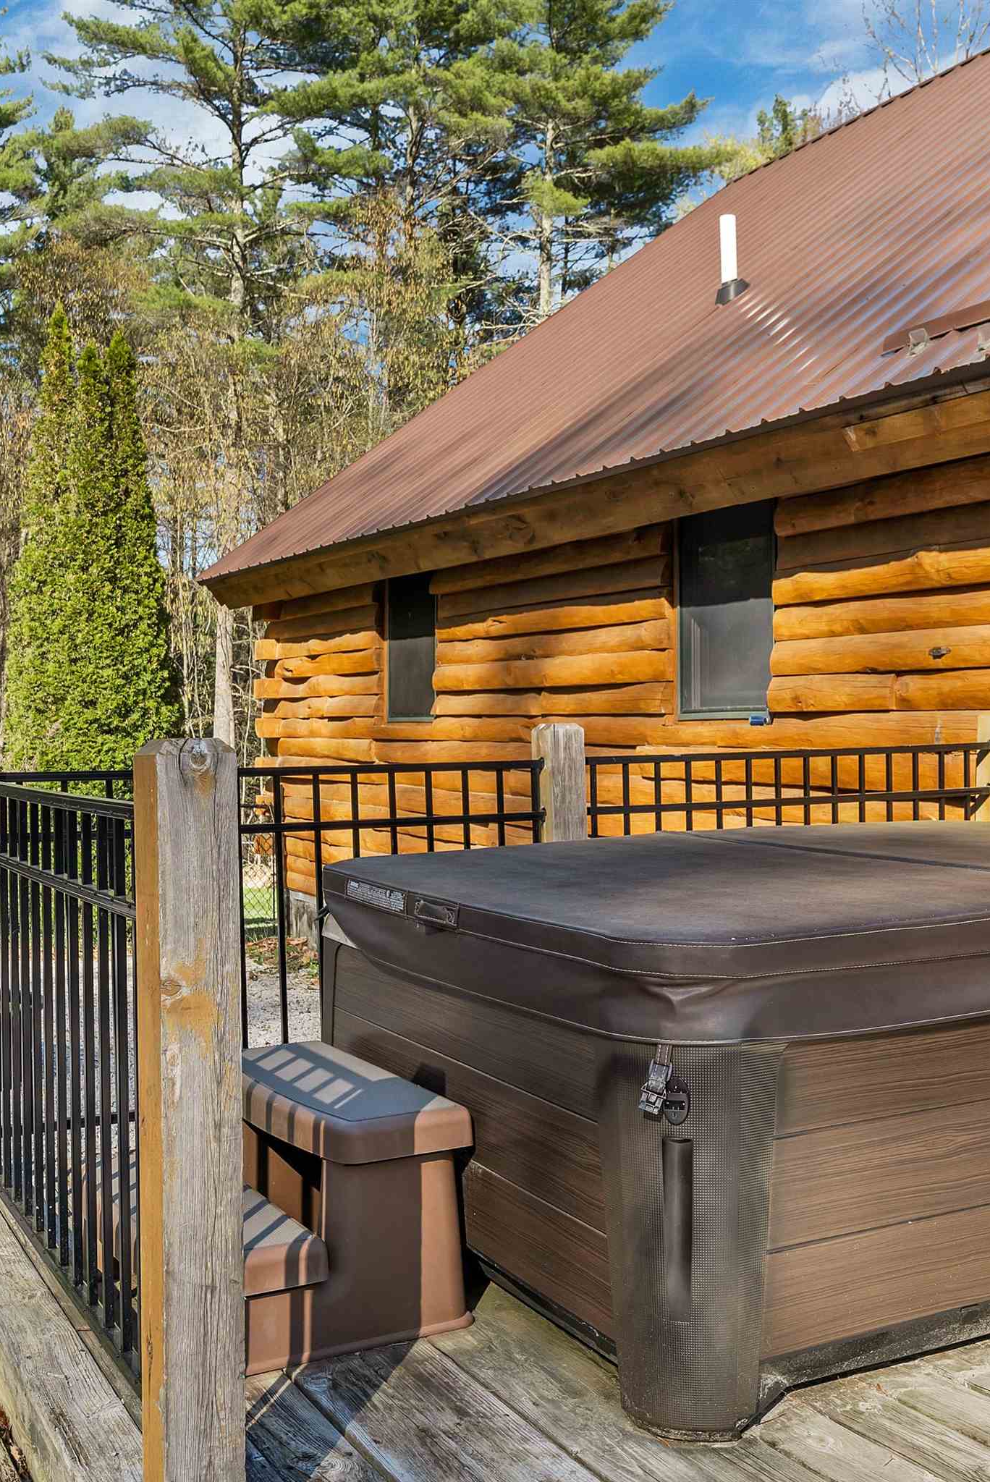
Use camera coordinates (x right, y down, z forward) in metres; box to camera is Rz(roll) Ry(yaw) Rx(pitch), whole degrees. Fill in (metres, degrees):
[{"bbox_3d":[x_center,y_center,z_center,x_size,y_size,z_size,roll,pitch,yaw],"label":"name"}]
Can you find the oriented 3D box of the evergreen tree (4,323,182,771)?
[{"bbox_3d":[-3.337,-0.894,12.300,1.413,5.133,1.413,-1,1,-15],"label":"evergreen tree"}]

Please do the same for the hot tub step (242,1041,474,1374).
[{"bbox_3d":[-0.447,0.886,2.926,0.604,0.410,0.695,-1,1,-28],"label":"hot tub step"}]

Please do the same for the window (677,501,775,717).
[{"bbox_3d":[1.189,-0.651,7.403,0.100,1.060,0.832,-1,1,-28],"label":"window"}]

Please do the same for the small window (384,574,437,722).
[{"bbox_3d":[-0.568,-0.690,10.755,0.100,1.060,0.878,-1,1,-28],"label":"small window"}]

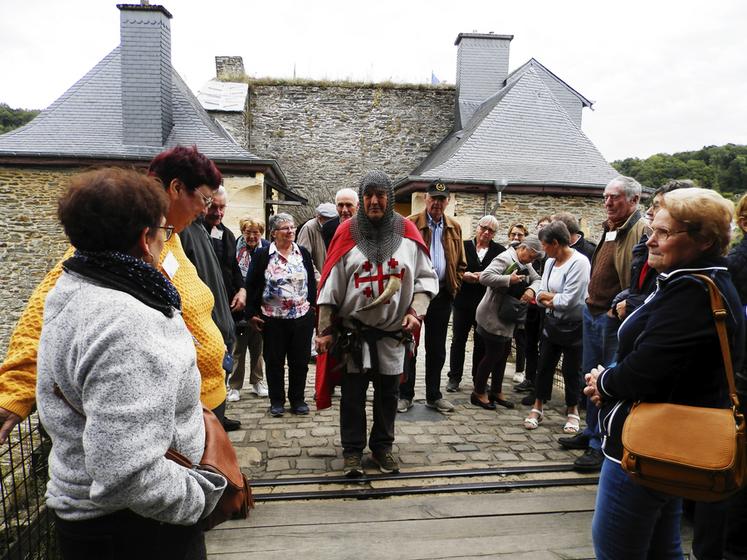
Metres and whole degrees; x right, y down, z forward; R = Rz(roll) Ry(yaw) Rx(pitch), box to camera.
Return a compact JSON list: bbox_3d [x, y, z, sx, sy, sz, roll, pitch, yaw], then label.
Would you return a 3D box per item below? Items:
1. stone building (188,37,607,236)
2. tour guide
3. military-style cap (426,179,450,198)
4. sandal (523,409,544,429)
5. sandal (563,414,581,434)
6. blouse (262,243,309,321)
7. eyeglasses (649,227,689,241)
[{"bbox_3d":[0.589,-3.018,12.785,9.800,6.700,6.500,0,5,-6],"label":"stone building"},{"bbox_3d":[0.012,0.262,3.309,0.740,1.810,0.460,1,5,0],"label":"tour guide"},{"bbox_3d":[0.518,-0.729,4.320,0.190,0.150,0.260,0,5,-5],"label":"military-style cap"},{"bbox_3d":[1.238,1.068,4.155,0.095,0.100,0.245,4,6,37],"label":"sandal"},{"bbox_3d":[1.523,1.076,4.112,0.098,0.090,0.245,3,6,25],"label":"sandal"},{"bbox_3d":[-0.717,0.004,4.420,0.460,0.620,0.300,0,5,-12],"label":"blouse"},{"bbox_3d":[0.880,-0.137,1.526,0.140,0.042,0.137,-6,5,3],"label":"eyeglasses"}]

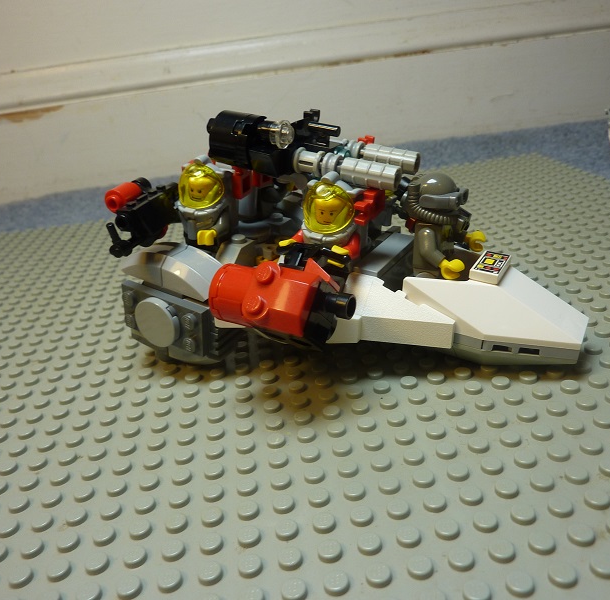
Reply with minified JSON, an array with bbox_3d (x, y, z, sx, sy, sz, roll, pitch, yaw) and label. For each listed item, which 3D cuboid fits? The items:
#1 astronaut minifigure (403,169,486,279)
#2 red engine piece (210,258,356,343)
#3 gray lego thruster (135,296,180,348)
[{"bbox_3d":[0.043,-0.022,0.181,0.026,0.036,0.024,18,33,24],"label":"astronaut minifigure"},{"bbox_3d":[-0.006,0.000,0.158,0.039,0.018,0.018,10,29,23],"label":"red engine piece"},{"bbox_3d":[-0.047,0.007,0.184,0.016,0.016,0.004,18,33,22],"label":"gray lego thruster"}]

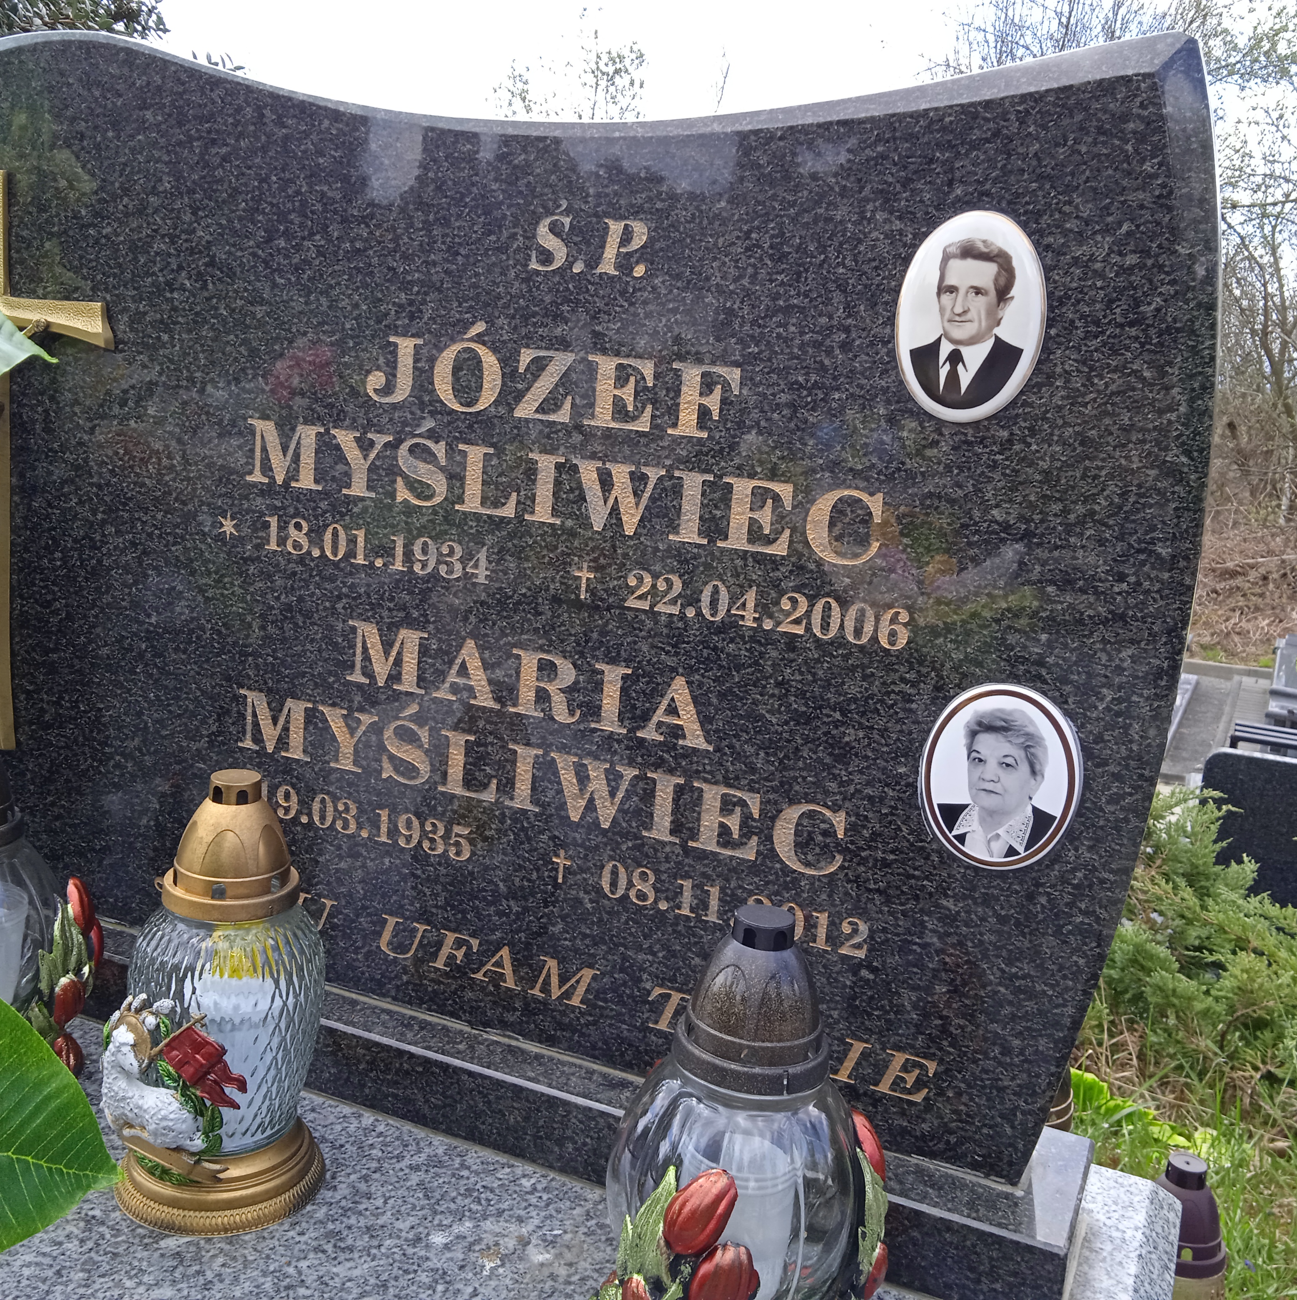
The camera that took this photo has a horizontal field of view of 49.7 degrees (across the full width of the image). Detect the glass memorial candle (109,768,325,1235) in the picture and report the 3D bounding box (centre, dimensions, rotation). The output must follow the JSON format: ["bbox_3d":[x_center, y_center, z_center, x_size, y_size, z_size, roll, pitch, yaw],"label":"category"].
[{"bbox_3d":[-0.276,0.217,0.906,0.138,0.279,0.150,5,12,-1],"label":"glass memorial candle"}]

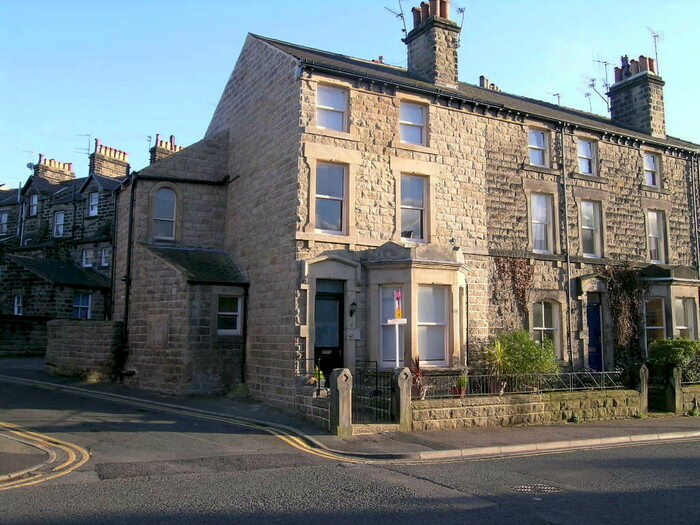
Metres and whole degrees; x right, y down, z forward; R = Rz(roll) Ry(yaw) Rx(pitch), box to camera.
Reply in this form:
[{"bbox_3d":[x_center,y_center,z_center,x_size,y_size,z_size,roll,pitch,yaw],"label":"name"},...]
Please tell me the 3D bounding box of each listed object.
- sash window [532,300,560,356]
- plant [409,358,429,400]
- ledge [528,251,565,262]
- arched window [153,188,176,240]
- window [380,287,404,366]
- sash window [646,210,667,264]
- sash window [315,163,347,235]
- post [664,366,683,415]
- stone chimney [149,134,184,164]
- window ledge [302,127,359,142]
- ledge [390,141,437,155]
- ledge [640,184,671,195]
[{"bbox_3d":[5.732,1.974,18.571,1.116,1.759,0.130,4,-8,-27],"label":"sash window"},{"bbox_3d":[1.527,2.675,14.284,0.450,0.964,0.450,0,-7,0],"label":"plant"},{"bbox_3d":[5.768,-0.160,18.426,1.340,0.173,0.203,4,-8,-26],"label":"ledge"},{"bbox_3d":[-5.872,-1.545,20.002,0.767,1.690,0.150,4,-8,-27],"label":"arched window"},{"bbox_3d":[1.054,1.557,15.603,0.635,2.025,0.150,-3,-8,23],"label":"window"},{"bbox_3d":[10.335,-0.839,21.287,0.895,1.829,0.130,4,-8,-27],"label":"sash window"},{"bbox_3d":[-0.488,-1.601,15.803,0.905,1.829,0.130,4,-8,-27],"label":"sash window"},{"bbox_3d":[9.361,3.707,18.175,0.345,1.363,0.280,4,-8,-27],"label":"post"},{"bbox_3d":[-11.391,-6.423,38.984,0.750,2.400,2.400,-3,-8,27],"label":"stone chimney"},{"bbox_3d":[-0.463,-3.211,15.850,1.512,0.175,0.220,4,-8,-27],"label":"window ledge"},{"bbox_3d":[1.731,-3.026,16.760,1.512,0.152,0.203,4,-8,-26],"label":"ledge"},{"bbox_3d":[10.329,-2.477,21.344,1.481,0.165,0.220,4,-8,-27],"label":"ledge"}]

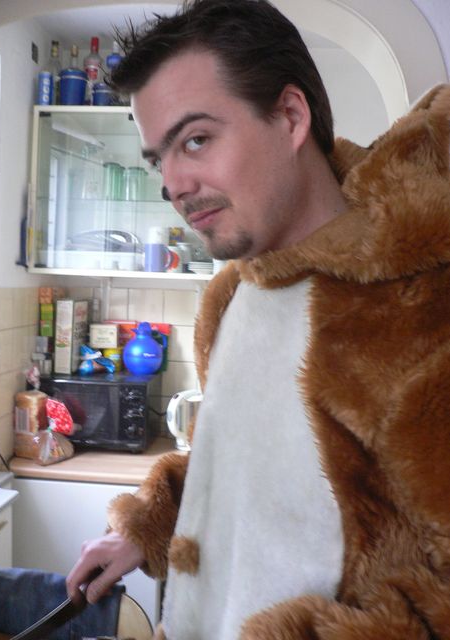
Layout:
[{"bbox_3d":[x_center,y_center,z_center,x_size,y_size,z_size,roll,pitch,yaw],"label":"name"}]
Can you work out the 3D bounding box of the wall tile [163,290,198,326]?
[{"bbox_3d":[-0.183,-0.047,2.719,0.150,0.150,0.010,3,4,5],"label":"wall tile"}]

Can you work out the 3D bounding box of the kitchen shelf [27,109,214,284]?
[{"bbox_3d":[-0.318,-0.474,2.529,0.770,0.613,0.343,3,4,5],"label":"kitchen shelf"}]

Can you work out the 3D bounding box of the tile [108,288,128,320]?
[{"bbox_3d":[-0.482,-0.061,2.747,0.150,0.150,0.010,3,4,5],"label":"tile"}]

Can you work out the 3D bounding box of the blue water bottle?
[{"bbox_3d":[-0.324,0.115,2.594,0.178,0.218,0.160,2,4,-13],"label":"blue water bottle"}]

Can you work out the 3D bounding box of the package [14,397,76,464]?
[{"bbox_3d":[-0.653,0.393,2.360,0.195,0.230,0.150,3,4,5],"label":"package"}]

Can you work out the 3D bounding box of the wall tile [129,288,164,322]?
[{"bbox_3d":[-0.333,-0.054,2.733,0.150,0.150,0.010,3,4,5],"label":"wall tile"}]

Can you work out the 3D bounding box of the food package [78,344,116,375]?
[{"bbox_3d":[-0.512,0.159,2.584,0.132,0.118,0.090,3,4,5],"label":"food package"}]

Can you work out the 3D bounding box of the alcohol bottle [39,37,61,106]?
[{"bbox_3d":[-0.664,-0.941,2.522,0.075,0.287,0.075,3,4,5],"label":"alcohol bottle"}]

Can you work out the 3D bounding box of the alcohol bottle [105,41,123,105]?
[{"bbox_3d":[-0.424,-0.927,2.490,0.070,0.282,0.070,3,4,5],"label":"alcohol bottle"}]

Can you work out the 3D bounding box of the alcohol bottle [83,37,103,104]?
[{"bbox_3d":[-0.509,-0.942,2.507,0.078,0.302,0.078,3,4,5],"label":"alcohol bottle"}]

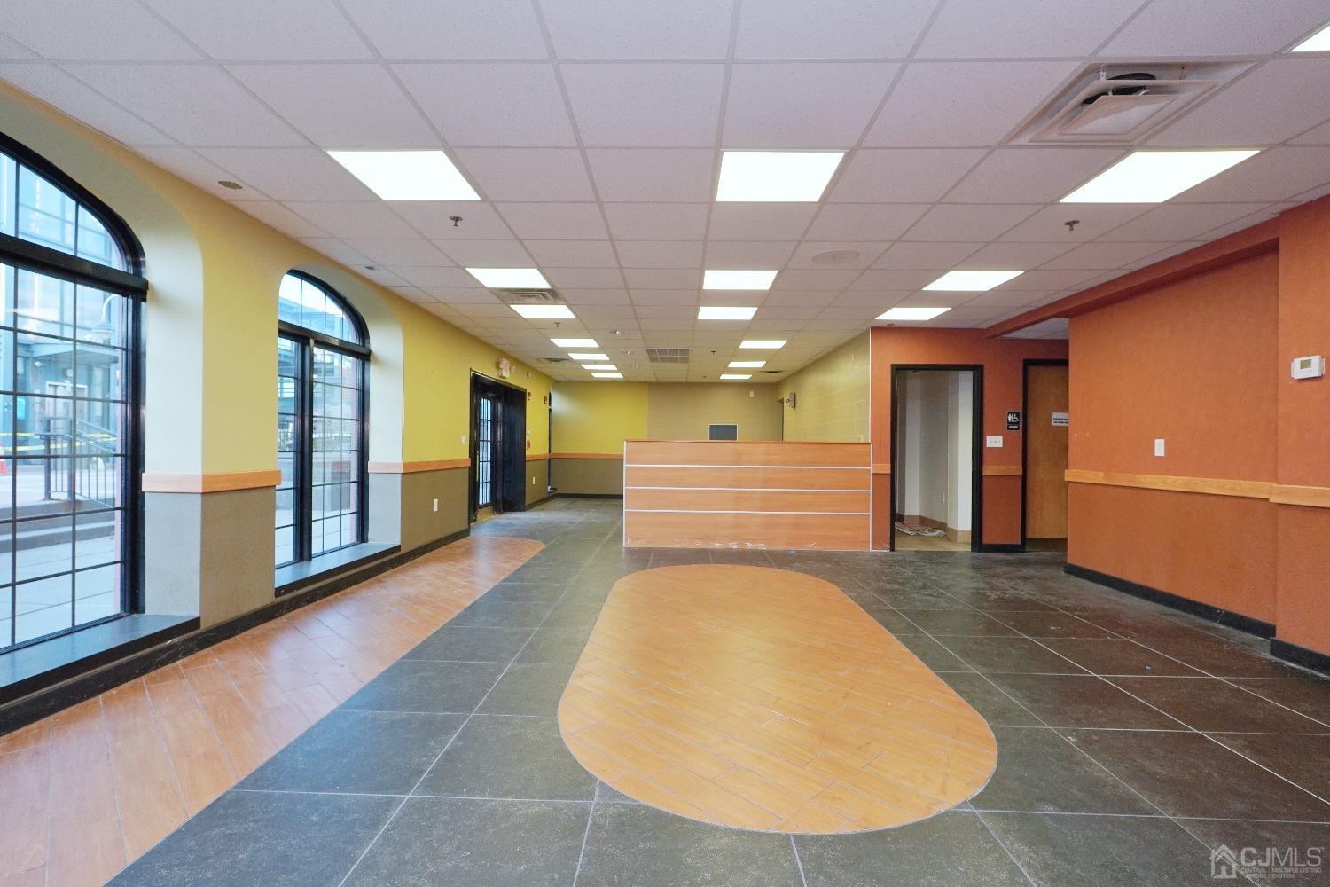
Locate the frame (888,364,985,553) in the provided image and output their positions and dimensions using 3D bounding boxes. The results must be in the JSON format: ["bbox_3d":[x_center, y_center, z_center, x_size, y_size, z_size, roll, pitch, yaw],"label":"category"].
[{"bbox_3d":[2.994,0.162,6.587,1.012,2.069,0.150,1,0,2],"label":"frame"}]

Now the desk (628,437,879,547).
[{"bbox_3d":[0.910,0.578,6.882,2.752,1.183,0.600,1,0,2],"label":"desk"}]

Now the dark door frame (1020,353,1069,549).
[{"bbox_3d":[4.524,0.149,6.687,1.030,2.174,0.130,1,0,1],"label":"dark door frame"}]

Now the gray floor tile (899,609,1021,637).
[{"bbox_3d":[1.893,1.174,3.850,0.588,0.012,0.578,1,0,1],"label":"gray floor tile"}]

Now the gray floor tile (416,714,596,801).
[{"bbox_3d":[-0.527,1.168,2.227,0.609,0.012,0.595,1,0,1],"label":"gray floor tile"}]

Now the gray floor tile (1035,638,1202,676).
[{"bbox_3d":[2.471,1.179,3.257,0.588,0.012,0.578,1,0,1],"label":"gray floor tile"}]

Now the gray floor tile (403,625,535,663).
[{"bbox_3d":[-1.069,1.132,3.335,0.578,0.012,0.578,1,0,1],"label":"gray floor tile"}]

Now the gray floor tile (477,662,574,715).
[{"bbox_3d":[-0.637,1.169,2.825,0.359,0.012,0.595,1,0,1],"label":"gray floor tile"}]

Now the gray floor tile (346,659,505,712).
[{"bbox_3d":[-1.081,1.129,2.754,0.578,0.012,0.578,1,0,1],"label":"gray floor tile"}]

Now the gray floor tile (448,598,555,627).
[{"bbox_3d":[-1.056,1.135,3.915,0.578,0.012,0.578,1,0,1],"label":"gray floor tile"}]

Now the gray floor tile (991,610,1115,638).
[{"bbox_3d":[2.484,1.182,3.837,0.588,0.012,0.578,1,0,1],"label":"gray floor tile"}]

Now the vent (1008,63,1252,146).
[{"bbox_3d":[1.767,-1.328,2.314,0.595,0.070,0.595,1,0,2],"label":"vent"}]

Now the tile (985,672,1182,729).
[{"bbox_3d":[1.924,1.198,2.760,0.609,0.012,0.595,1,0,1],"label":"tile"}]

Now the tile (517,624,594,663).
[{"bbox_3d":[-0.619,1.171,3.420,0.365,0.012,0.595,1,0,1],"label":"tile"}]

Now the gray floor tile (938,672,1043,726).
[{"bbox_3d":[1.495,1.193,2.771,0.250,0.012,0.595,1,0,1],"label":"gray floor tile"}]

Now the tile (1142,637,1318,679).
[{"bbox_3d":[3.142,1.214,3.324,0.579,0.012,0.595,1,0,1],"label":"tile"}]

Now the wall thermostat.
[{"bbox_3d":[3.416,-0.402,3.156,0.036,0.105,0.163,1,0,1],"label":"wall thermostat"}]

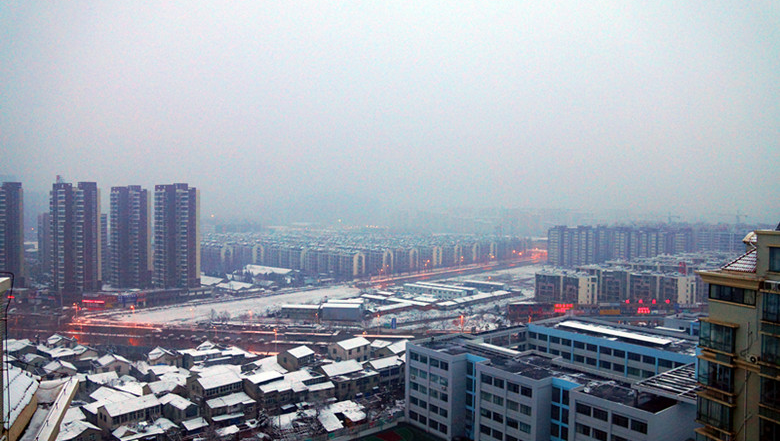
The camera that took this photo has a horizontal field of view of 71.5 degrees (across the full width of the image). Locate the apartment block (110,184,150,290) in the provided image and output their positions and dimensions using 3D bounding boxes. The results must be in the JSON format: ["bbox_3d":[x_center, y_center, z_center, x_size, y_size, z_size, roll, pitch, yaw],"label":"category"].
[{"bbox_3d":[-177.570,11.190,371.120,24.500,69.070,17.000,0,1,-30],"label":"apartment block"}]

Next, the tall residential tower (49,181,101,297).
[{"bbox_3d":[-184.780,11.740,319.110,26.500,68.150,17.000,0,1,-30],"label":"tall residential tower"}]

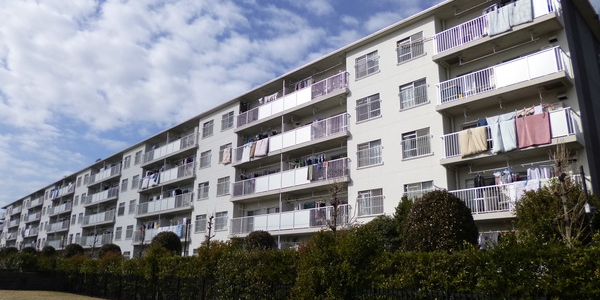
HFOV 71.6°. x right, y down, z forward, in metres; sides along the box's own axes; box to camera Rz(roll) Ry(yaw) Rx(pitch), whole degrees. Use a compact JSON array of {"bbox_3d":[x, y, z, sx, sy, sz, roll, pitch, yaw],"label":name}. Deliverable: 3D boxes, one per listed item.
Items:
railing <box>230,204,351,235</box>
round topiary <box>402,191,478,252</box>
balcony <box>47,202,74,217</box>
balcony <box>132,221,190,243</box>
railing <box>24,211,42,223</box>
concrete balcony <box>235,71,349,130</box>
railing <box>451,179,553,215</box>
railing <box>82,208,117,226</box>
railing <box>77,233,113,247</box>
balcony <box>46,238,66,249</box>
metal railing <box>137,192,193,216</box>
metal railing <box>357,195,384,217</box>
[{"bbox_3d":[-0.784,4.796,26.818,1.177,1.375,11.209,15,-21,-42],"label":"railing"},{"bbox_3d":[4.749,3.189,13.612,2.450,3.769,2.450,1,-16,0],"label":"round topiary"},{"bbox_3d":[-35.867,9.234,63.814,1.300,1.350,11.366,15,-21,-42],"label":"balcony"},{"bbox_3d":[-12.474,7.940,38.483,1.177,1.375,11.194,15,-21,-42],"label":"balcony"},{"bbox_3d":[-47.605,12.402,75.605,1.300,1.350,11.366,15,-21,-42],"label":"railing"},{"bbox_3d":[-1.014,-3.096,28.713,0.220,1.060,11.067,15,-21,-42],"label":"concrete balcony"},{"bbox_3d":[8.842,2.208,17.212,1.177,1.375,5.414,15,-21,-42],"label":"railing"},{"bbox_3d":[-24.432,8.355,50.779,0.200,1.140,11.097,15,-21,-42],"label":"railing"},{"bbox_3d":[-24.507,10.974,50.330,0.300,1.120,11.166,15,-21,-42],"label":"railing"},{"bbox_3d":[-35.795,14.210,61.755,1.177,1.375,11.229,15,-21,-42],"label":"balcony"},{"bbox_3d":[-12.410,5.416,39.287,1.250,1.320,11.459,15,-21,-42],"label":"metal railing"},{"bbox_3d":[3.713,2.952,21.803,0.170,0.983,1.757,15,-21,-42],"label":"metal railing"}]

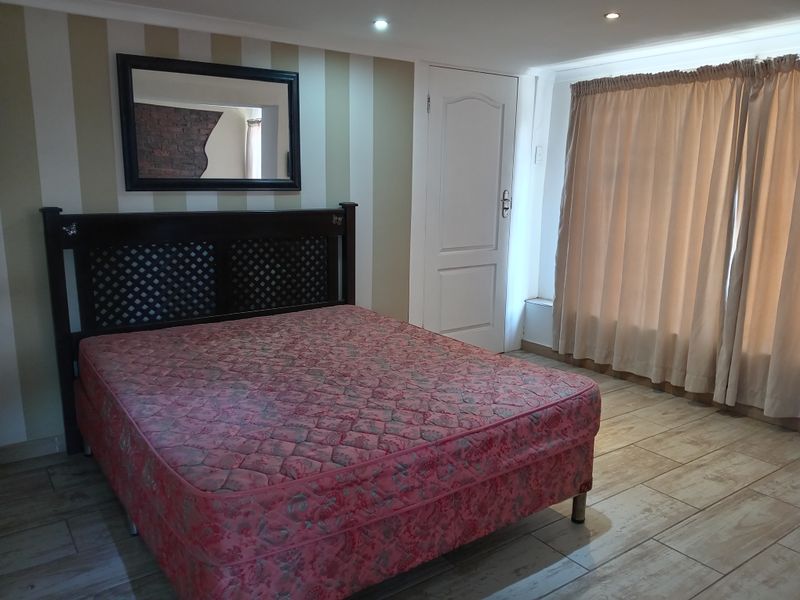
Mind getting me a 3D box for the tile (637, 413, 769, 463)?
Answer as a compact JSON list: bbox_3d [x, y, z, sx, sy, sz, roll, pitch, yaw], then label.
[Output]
[{"bbox_3d":[1.571,0.733,3.303,0.717,0.010,0.278,-7,13,-35],"label":"tile"}]

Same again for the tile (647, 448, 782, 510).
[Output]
[{"bbox_3d":[1.442,0.812,2.875,0.709,0.010,0.278,-7,13,-35],"label":"tile"}]

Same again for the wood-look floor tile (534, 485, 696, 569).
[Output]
[{"bbox_3d":[0.867,0.882,2.465,0.709,0.010,0.278,-7,13,-35],"label":"wood-look floor tile"}]

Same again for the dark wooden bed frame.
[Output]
[{"bbox_3d":[-0.942,0.088,3.353,1.618,1.169,0.075,-7,13,-35],"label":"dark wooden bed frame"}]

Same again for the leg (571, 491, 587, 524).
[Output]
[{"bbox_3d":[0.706,0.815,2.458,0.050,0.120,0.050,1,11,0],"label":"leg"}]

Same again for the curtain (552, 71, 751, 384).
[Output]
[{"bbox_3d":[1.520,-0.442,3.940,0.100,1.893,1.271,-7,13,-35],"label":"curtain"}]

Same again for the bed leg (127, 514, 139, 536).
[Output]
[{"bbox_3d":[-0.989,0.815,2.331,0.050,0.120,0.050,-7,13,-35],"label":"bed leg"}]

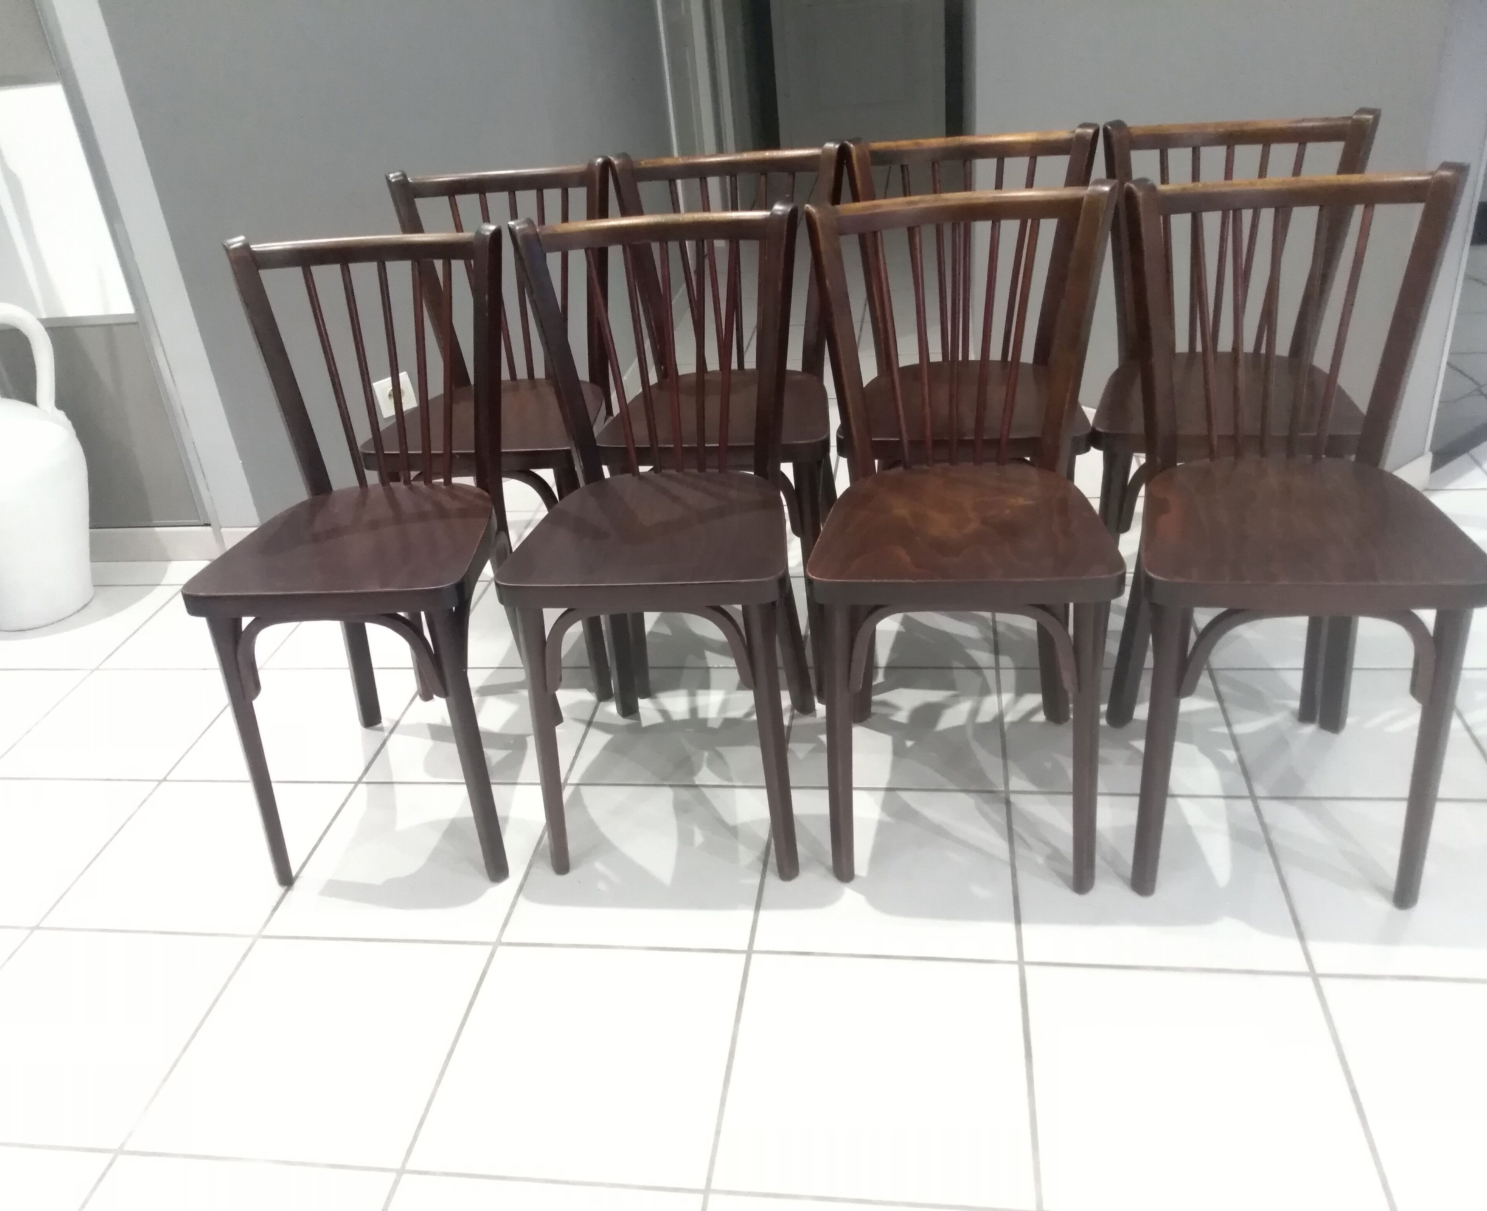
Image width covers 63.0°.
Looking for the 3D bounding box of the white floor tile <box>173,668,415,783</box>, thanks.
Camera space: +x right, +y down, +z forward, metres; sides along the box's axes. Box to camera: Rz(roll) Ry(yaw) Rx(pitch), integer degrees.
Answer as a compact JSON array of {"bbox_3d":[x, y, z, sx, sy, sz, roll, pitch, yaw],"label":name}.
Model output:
[{"bbox_3d":[-0.752,0.204,2.087,0.331,0.010,0.327,-1,30,9],"label":"white floor tile"}]

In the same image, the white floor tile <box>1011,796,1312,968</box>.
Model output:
[{"bbox_3d":[0.527,0.357,1.593,0.331,0.010,0.327,-1,30,9],"label":"white floor tile"}]

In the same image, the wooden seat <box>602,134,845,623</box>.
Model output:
[{"bbox_3d":[-0.022,-0.300,2.016,0.390,0.810,0.430,1,30,11],"label":"wooden seat"}]

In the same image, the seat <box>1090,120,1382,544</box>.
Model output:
[{"bbox_3d":[0.743,-0.292,1.891,0.400,0.821,0.445,3,31,15],"label":"seat"}]

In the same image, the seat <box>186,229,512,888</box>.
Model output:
[{"bbox_3d":[-0.524,-0.064,1.719,0.400,0.821,0.445,-2,30,7],"label":"seat"}]

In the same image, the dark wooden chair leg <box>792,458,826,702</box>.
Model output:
[{"bbox_3d":[0.117,-0.037,1.957,0.040,0.433,0.042,-1,25,11],"label":"dark wooden chair leg"}]

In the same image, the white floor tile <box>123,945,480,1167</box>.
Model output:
[{"bbox_3d":[-0.520,0.541,1.501,0.338,0.010,0.335,-1,30,9],"label":"white floor tile"}]

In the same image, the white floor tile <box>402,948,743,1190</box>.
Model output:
[{"bbox_3d":[-0.178,0.527,1.417,0.331,0.010,0.327,-1,30,9],"label":"white floor tile"}]

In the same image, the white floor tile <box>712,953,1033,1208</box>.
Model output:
[{"bbox_3d":[0.153,0.524,1.364,0.331,0.010,0.327,-1,30,9],"label":"white floor tile"}]

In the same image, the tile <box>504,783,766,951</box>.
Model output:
[{"bbox_3d":[-0.134,0.363,1.699,0.331,0.010,0.327,-1,30,9],"label":"tile"}]

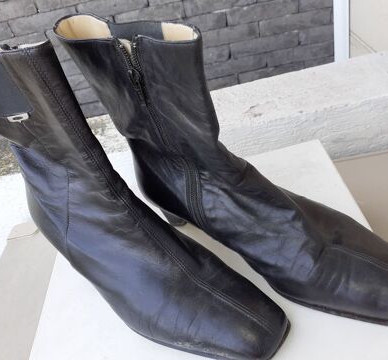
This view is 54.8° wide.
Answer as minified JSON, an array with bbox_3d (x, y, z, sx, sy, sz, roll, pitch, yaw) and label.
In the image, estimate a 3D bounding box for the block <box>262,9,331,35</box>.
[{"bbox_3d":[0.288,-0.475,1.099,0.200,0.048,0.090,-10,40,9],"label":"block"}]

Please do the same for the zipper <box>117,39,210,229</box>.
[{"bbox_3d":[-0.018,-0.025,0.311,0.042,0.192,0.021,20,52,37],"label":"zipper"}]

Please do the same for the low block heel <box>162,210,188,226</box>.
[{"bbox_3d":[-0.017,0.024,0.428,0.039,0.028,0.042,20,52,37],"label":"low block heel"}]

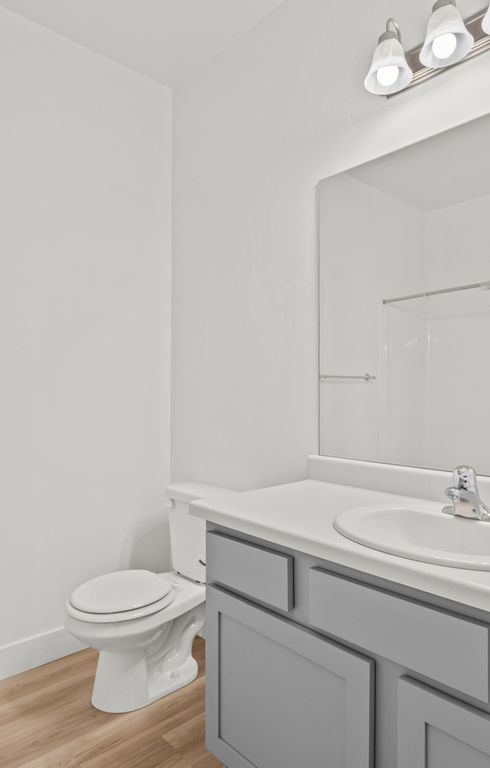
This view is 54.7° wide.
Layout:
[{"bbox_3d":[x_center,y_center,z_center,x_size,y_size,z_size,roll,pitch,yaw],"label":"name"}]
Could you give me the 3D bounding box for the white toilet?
[{"bbox_3d":[-0.360,0.814,1.864,0.690,0.724,0.440,2,-2,-43],"label":"white toilet"}]

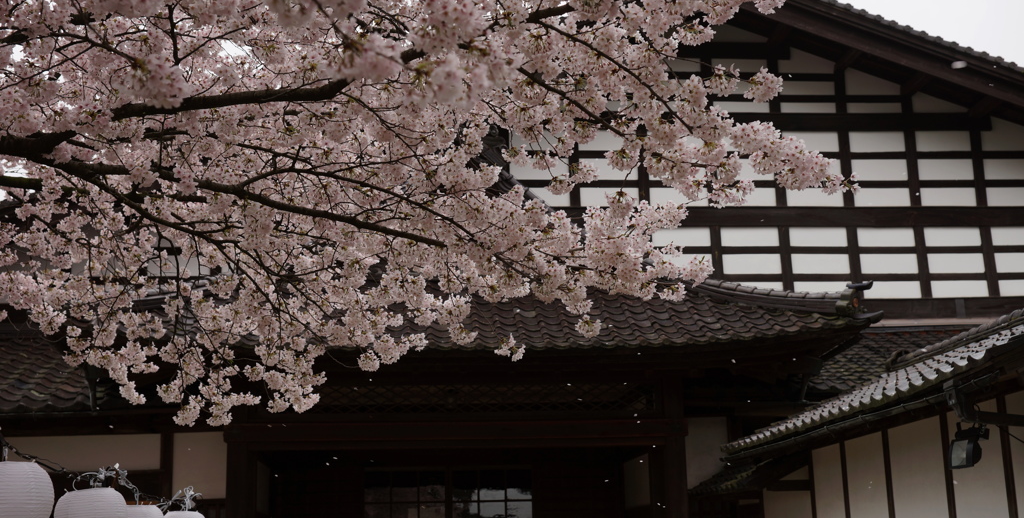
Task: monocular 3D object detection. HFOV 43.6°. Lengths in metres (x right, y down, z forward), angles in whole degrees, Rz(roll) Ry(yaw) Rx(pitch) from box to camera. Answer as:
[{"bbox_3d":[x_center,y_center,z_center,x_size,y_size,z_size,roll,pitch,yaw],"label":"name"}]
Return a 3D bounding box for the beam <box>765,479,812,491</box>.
[{"bbox_3d":[2.704,2.239,12.617,0.490,0.105,0.100,0,-13,-5],"label":"beam"}]

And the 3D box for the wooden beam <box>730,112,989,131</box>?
[{"bbox_3d":[4.772,-2.041,19.276,5.000,0.260,0.250,0,-13,-5],"label":"wooden beam"}]

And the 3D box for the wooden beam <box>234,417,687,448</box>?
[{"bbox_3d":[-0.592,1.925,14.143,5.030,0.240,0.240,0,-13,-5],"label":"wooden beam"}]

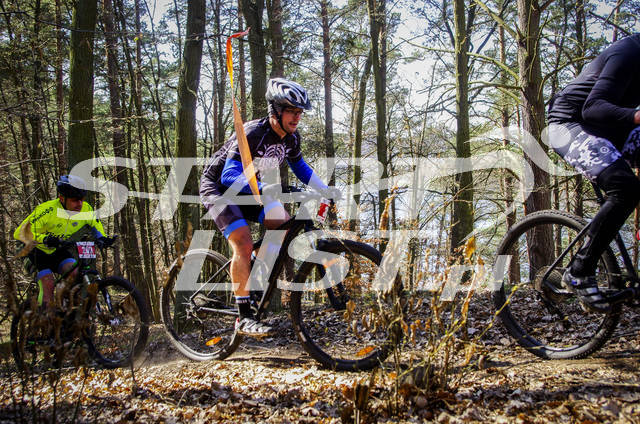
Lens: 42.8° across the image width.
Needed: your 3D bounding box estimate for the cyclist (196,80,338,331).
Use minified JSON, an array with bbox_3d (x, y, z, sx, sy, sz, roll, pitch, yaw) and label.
[{"bbox_3d":[-0.360,-0.030,4.950,0.820,1.520,0.660,1,2,37],"label":"cyclist"}]

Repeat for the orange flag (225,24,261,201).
[{"bbox_3d":[-0.385,-0.485,4.100,0.170,0.870,0.090,0,3,-11],"label":"orange flag"}]

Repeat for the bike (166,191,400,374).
[{"bbox_3d":[-0.331,0.408,4.930,1.870,1.050,0.700,-5,-1,37],"label":"bike"}]

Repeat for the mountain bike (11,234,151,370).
[{"bbox_3d":[-2.060,0.800,6.750,1.830,1.060,0.700,-12,-6,38],"label":"mountain bike"}]

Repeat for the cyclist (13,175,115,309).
[{"bbox_3d":[-2.160,0.400,6.970,0.800,1.470,0.660,0,2,38],"label":"cyclist"}]

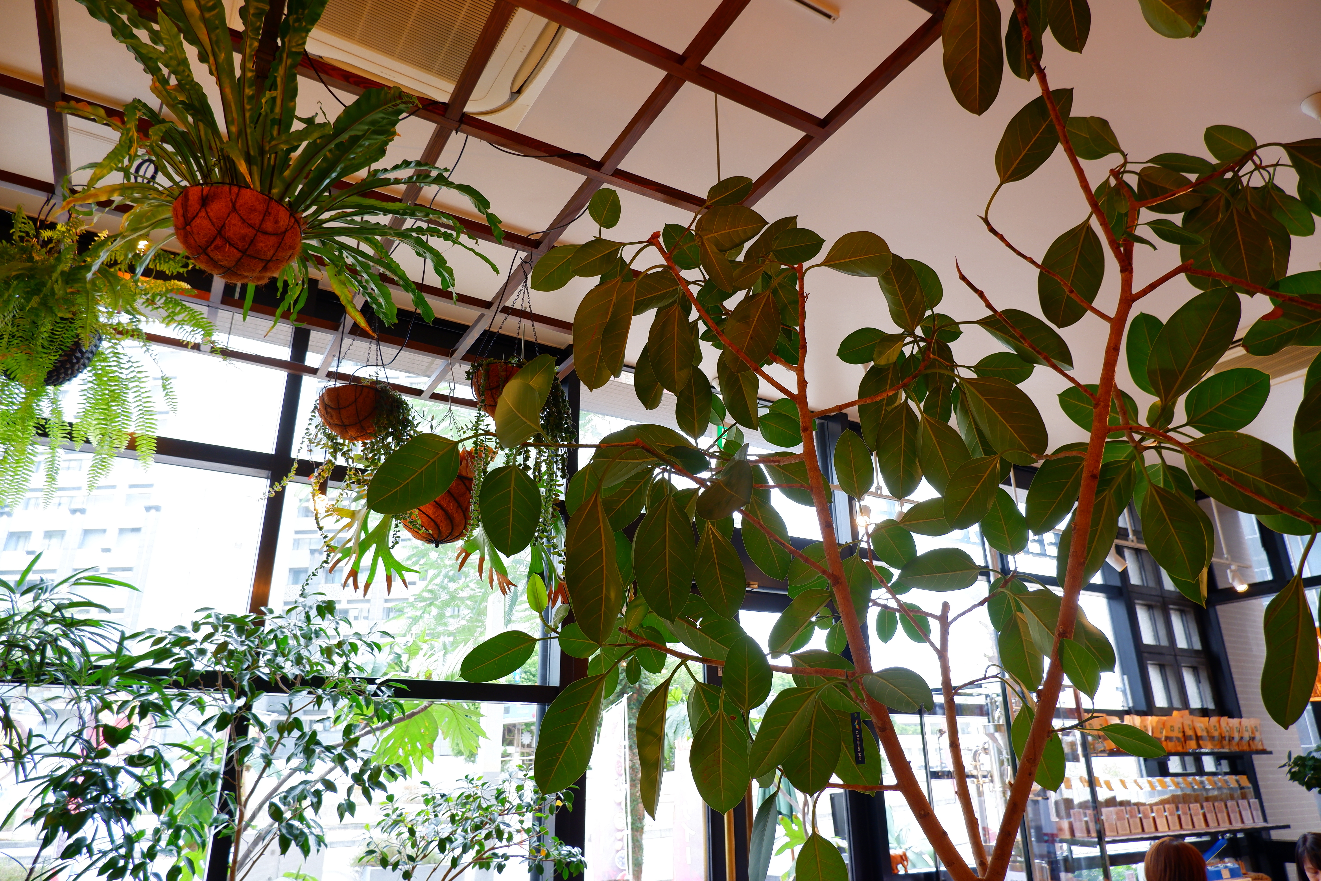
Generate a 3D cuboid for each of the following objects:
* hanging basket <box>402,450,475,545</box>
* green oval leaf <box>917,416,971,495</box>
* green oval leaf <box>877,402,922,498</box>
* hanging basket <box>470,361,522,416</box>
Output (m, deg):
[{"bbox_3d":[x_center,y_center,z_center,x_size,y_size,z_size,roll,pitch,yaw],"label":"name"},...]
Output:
[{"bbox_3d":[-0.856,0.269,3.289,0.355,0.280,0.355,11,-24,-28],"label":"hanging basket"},{"bbox_3d":[0.401,0.026,1.200,0.069,0.143,0.040,-24,0,16],"label":"green oval leaf"},{"bbox_3d":[0.345,0.013,1.200,0.065,0.141,0.040,3,0,16],"label":"green oval leaf"},{"bbox_3d":[-0.460,-0.120,2.695,0.295,0.180,0.295,11,-24,-28],"label":"hanging basket"}]

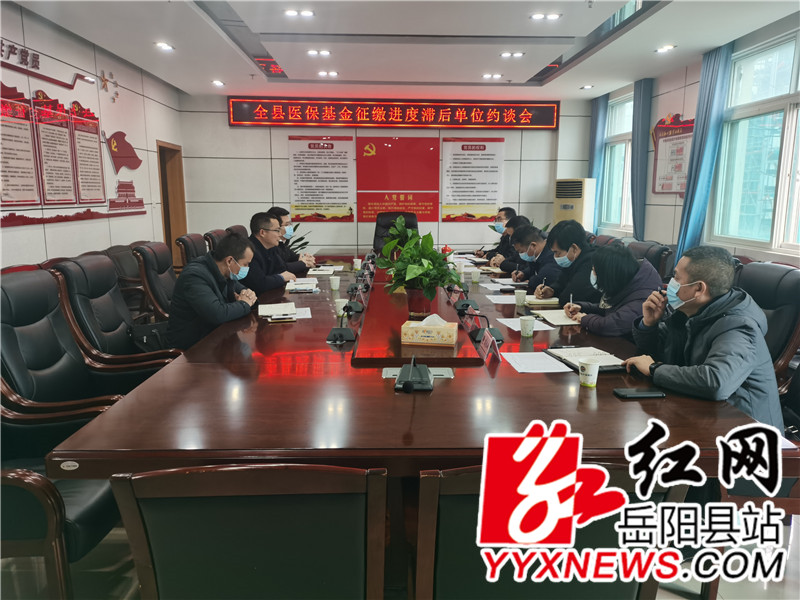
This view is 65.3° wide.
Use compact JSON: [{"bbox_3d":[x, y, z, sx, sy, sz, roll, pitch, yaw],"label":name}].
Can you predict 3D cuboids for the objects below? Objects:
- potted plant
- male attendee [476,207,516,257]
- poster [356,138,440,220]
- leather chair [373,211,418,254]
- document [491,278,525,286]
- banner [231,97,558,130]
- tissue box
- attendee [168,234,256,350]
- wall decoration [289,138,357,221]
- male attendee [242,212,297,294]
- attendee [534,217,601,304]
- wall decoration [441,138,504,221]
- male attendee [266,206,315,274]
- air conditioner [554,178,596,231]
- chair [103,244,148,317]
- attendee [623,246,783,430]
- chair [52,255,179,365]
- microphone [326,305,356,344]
[{"bbox_3d":[0.101,-0.176,3.217,0.444,0.505,0.440,0,10,-1],"label":"potted plant"},{"bbox_3d":[1.090,-0.293,6.402,0.700,1.300,0.540,-2,10,-8],"label":"male attendee"},{"bbox_3d":[-0.023,-1.758,9.178,1.218,1.229,0.030,0,10,-1],"label":"poster"},{"bbox_3d":[-0.043,-0.536,8.123,0.680,1.194,0.750,0,10,-1],"label":"leather chair"},{"bbox_3d":[0.860,-0.144,4.843,0.210,0.016,0.300,0,10,0],"label":"document"},{"bbox_3d":[-0.084,-2.709,9.080,4.820,0.420,0.100,-1,10,-3],"label":"banner"},{"bbox_3d":[0.126,0.140,2.629,0.224,0.075,0.115,1,10,9],"label":"tissue box"},{"bbox_3d":[-1.060,0.201,3.820,0.700,1.220,0.550,0,10,0],"label":"attendee"},{"bbox_3d":[-1.098,-1.695,8.804,0.895,1.190,0.025,-1,10,-4],"label":"wall decoration"},{"bbox_3d":[-1.010,-0.002,4.760,0.700,1.300,0.550,0,10,0],"label":"male attendee"},{"bbox_3d":[1.160,0.102,4.091,0.700,1.267,0.520,-2,10,-9],"label":"attendee"},{"bbox_3d":[1.058,-1.718,8.987,0.880,1.175,0.025,-1,10,-4],"label":"wall decoration"},{"bbox_3d":[-1.038,-0.092,5.175,0.720,1.310,0.520,1,10,5],"label":"male attendee"},{"bbox_3d":[2.453,-0.863,8.803,0.290,1.660,0.480,-9,14,-44],"label":"air conditioner"},{"bbox_3d":[-2.220,0.035,5.466,0.650,1.000,0.620,-1,10,-3],"label":"chair"},{"bbox_3d":[1.072,0.422,2.435,0.670,1.250,0.570,1,10,6],"label":"attendee"},{"bbox_3d":[-1.288,0.323,3.249,0.710,1.110,0.640,0,10,2],"label":"chair"},{"bbox_3d":[-0.277,0.109,2.959,0.135,0.166,0.150,1,10,4],"label":"microphone"}]

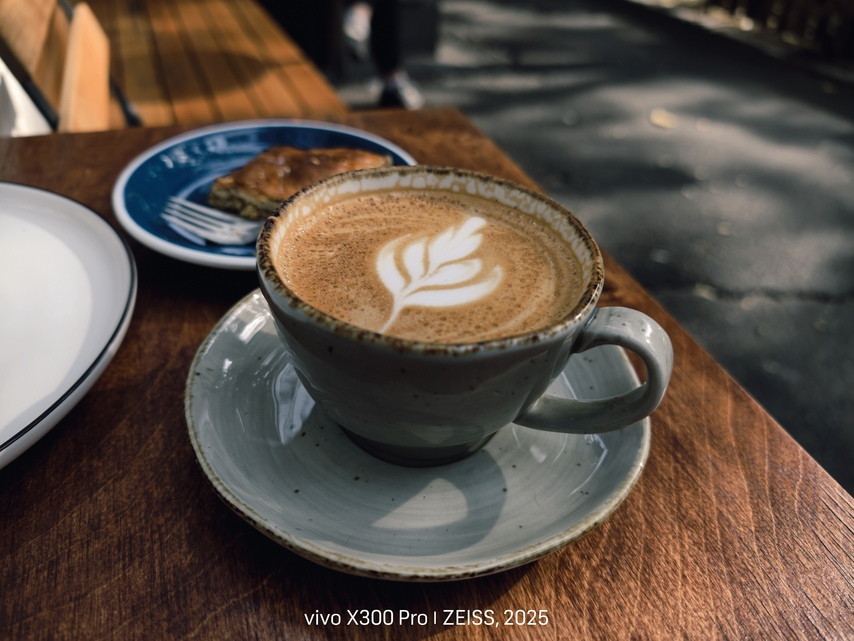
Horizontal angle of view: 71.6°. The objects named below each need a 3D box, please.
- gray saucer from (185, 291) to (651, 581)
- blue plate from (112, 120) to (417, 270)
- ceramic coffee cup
[{"bbox_3d":[-0.003,0.024,0.216,0.156,0.021,0.156,4,39,-3],"label":"gray saucer"},{"bbox_3d":[-0.077,-0.065,0.314,0.161,0.022,0.161,4,39,-3],"label":"blue plate"},{"bbox_3d":[0.011,0.006,0.195,0.128,0.067,0.101,19,40,15],"label":"ceramic coffee cup"}]

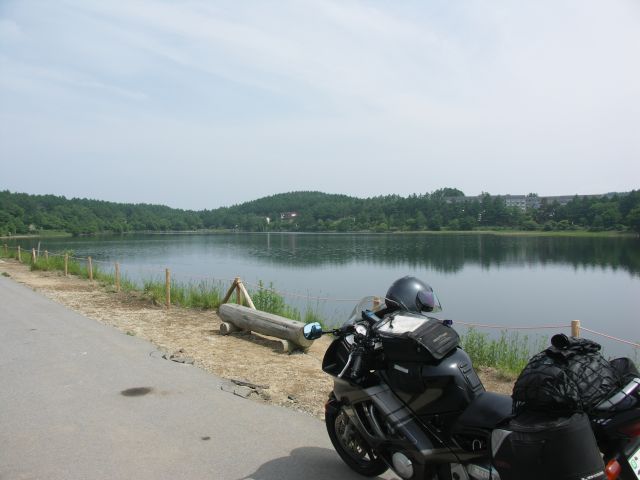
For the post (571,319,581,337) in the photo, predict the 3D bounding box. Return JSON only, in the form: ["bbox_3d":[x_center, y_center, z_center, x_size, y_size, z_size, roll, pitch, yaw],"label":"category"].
[{"bbox_3d":[2.500,1.150,5.060,0.083,0.740,0.083,0,1,0],"label":"post"}]

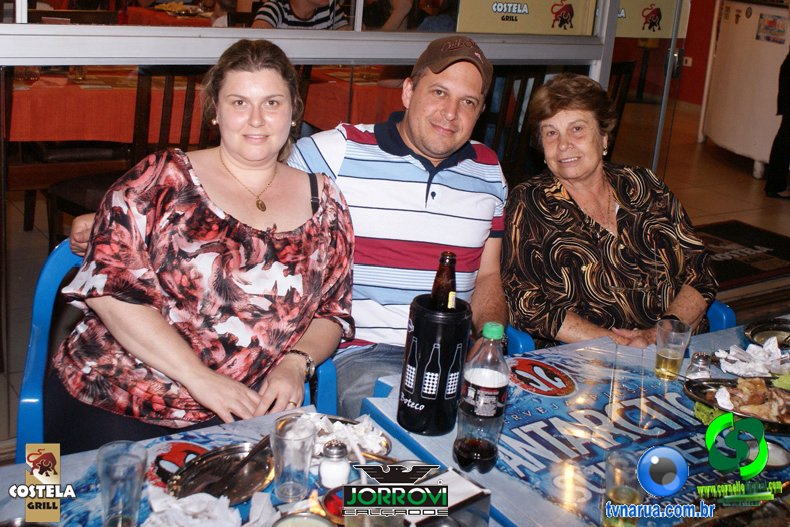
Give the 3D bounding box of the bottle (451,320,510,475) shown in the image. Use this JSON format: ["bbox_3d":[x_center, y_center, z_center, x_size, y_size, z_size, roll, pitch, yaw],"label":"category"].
[{"bbox_3d":[0.131,0.193,1.348,0.067,0.224,0.067,5,17,0],"label":"bottle"}]

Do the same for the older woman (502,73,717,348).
[{"bbox_3d":[0.450,0.253,1.973,0.479,1.233,0.750,3,17,-6],"label":"older woman"}]

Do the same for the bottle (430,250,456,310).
[{"bbox_3d":[0.071,0.121,1.462,0.074,0.285,0.074,5,17,0],"label":"bottle"}]

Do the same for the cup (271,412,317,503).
[{"bbox_3d":[-0.143,0.278,1.300,0.062,0.099,0.062,4,17,-1],"label":"cup"}]

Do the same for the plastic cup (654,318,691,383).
[{"bbox_3d":[0.526,0.166,1.754,0.065,0.099,0.065,5,17,0],"label":"plastic cup"}]

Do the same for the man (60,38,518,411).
[{"bbox_3d":[-0.211,0.219,1.793,0.887,1.302,0.780,2,17,-8],"label":"man"}]

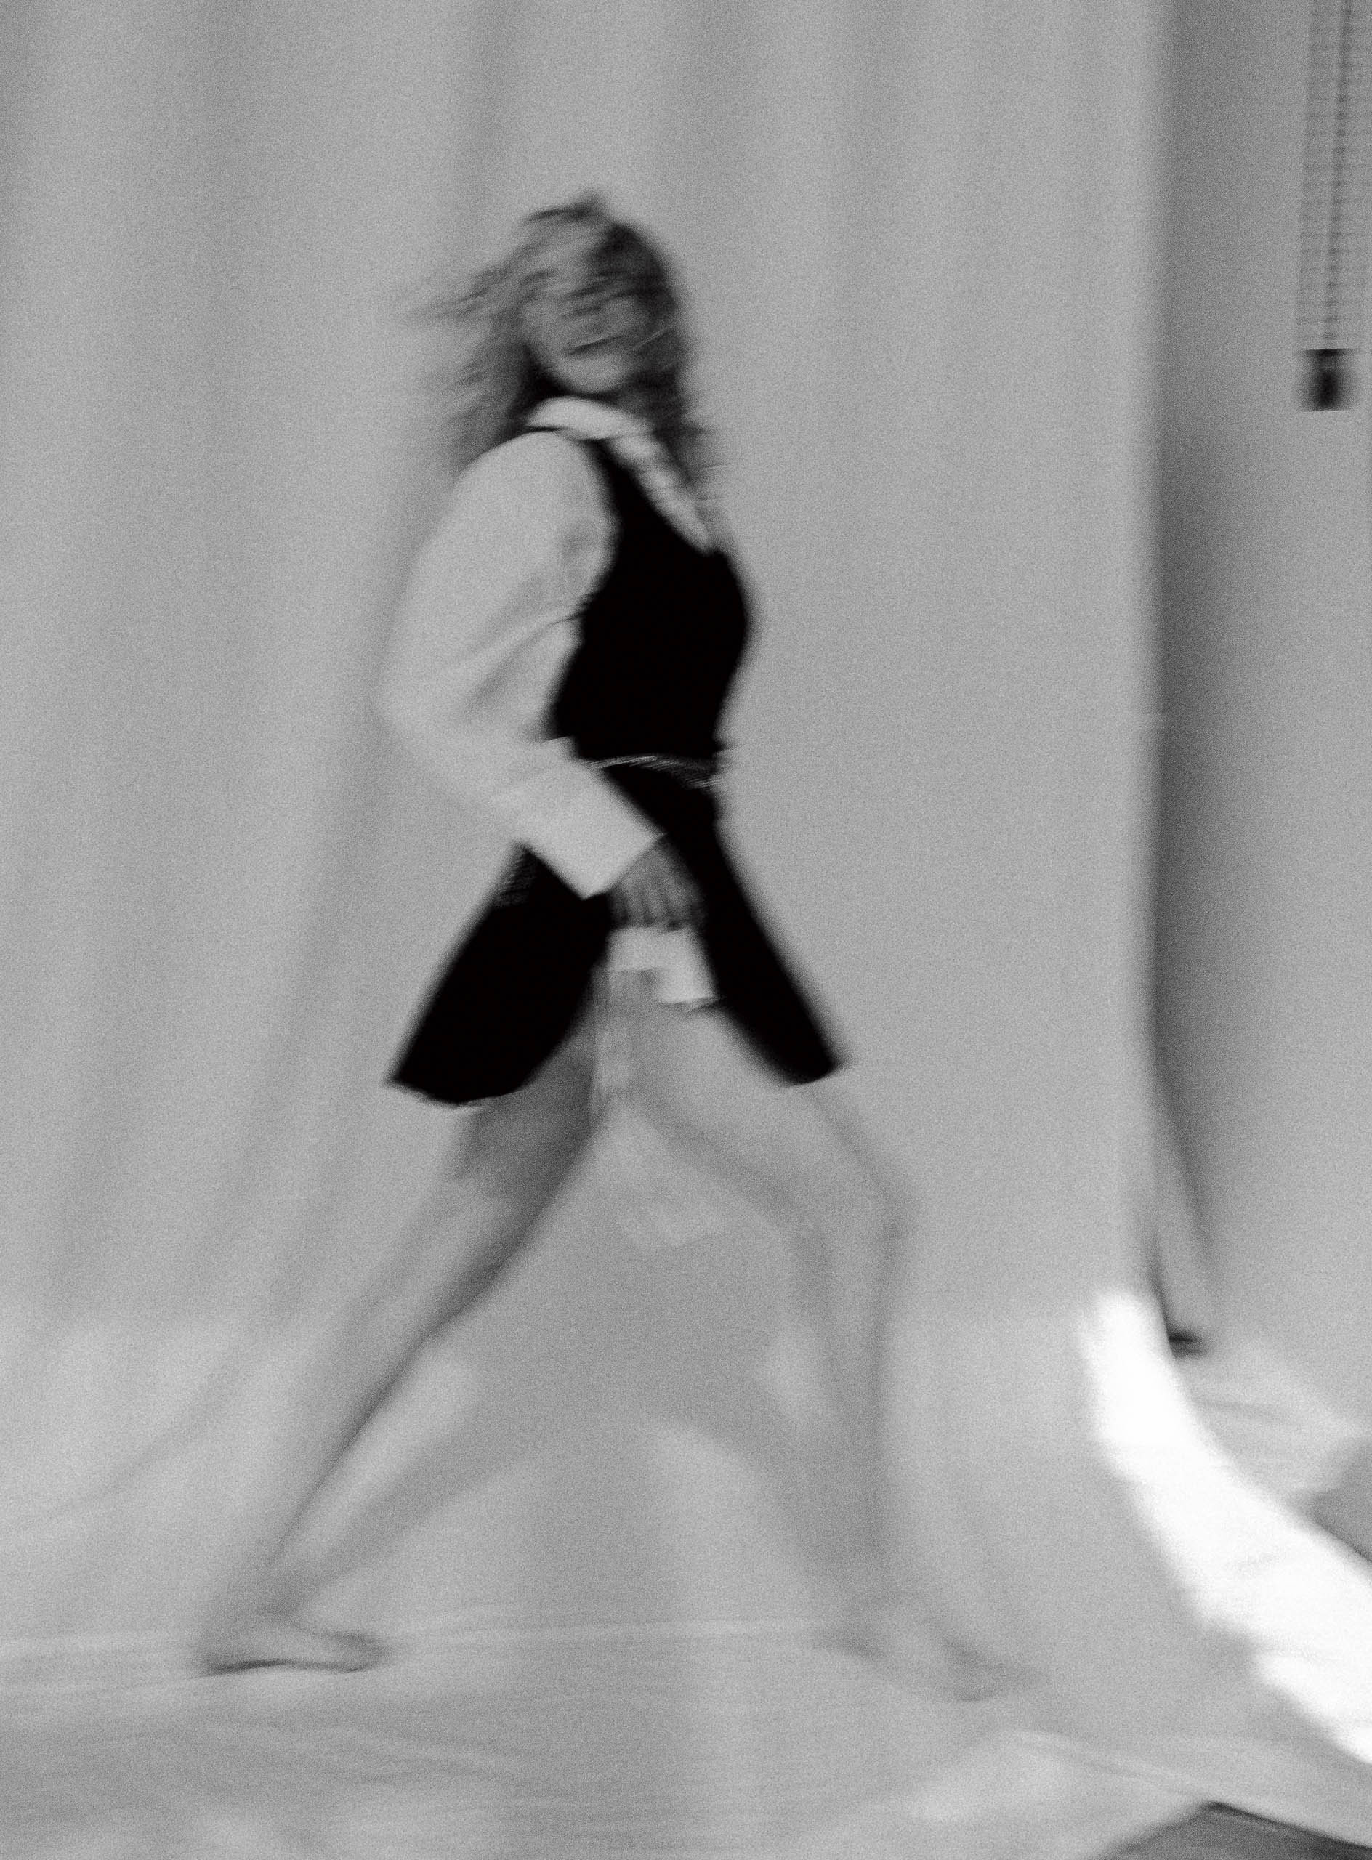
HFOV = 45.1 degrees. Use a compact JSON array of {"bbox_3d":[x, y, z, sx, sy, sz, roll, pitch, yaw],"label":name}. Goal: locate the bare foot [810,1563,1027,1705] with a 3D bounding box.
[{"bbox_3d":[0.260,0.790,1.870,0.240,0.100,0.092,2,5,28],"label":"bare foot"}]

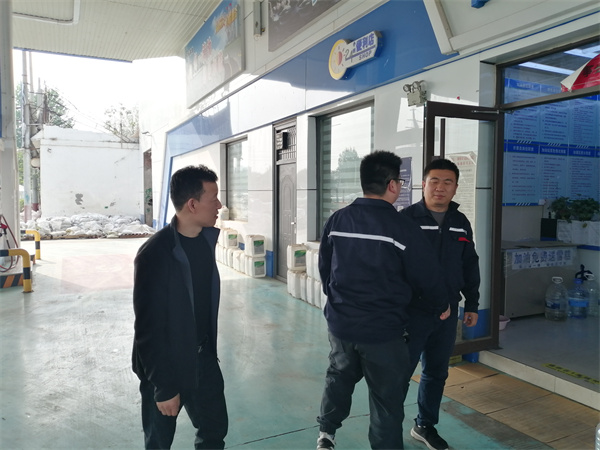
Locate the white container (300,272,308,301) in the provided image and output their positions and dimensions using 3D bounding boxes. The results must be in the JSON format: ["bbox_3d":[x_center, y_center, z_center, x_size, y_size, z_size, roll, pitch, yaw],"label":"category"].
[{"bbox_3d":[0.154,0.898,6.499,0.250,0.370,0.200,-1,4,-27],"label":"white container"}]

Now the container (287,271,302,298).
[{"bbox_3d":[-0.004,0.879,6.779,0.250,0.370,0.210,-1,4,-27],"label":"container"}]

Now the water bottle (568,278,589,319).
[{"bbox_3d":[3.199,0.839,5.154,0.205,0.430,0.205,-2,4,-28],"label":"water bottle"}]

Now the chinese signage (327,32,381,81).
[{"bbox_3d":[0.687,-2.156,5.699,0.085,0.500,1.085,-2,4,-28],"label":"chinese signage"}]

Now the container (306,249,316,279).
[{"bbox_3d":[0.269,0.546,6.336,0.260,0.370,0.220,-2,4,-28],"label":"container"}]

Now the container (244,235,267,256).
[{"bbox_3d":[-0.806,0.404,8.489,0.270,0.370,0.270,-2,4,-28],"label":"container"}]

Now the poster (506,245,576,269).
[{"bbox_3d":[2.804,0.384,5.222,1.200,0.220,0.012,-1,4,-27],"label":"poster"}]

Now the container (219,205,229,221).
[{"bbox_3d":[-1.747,-0.273,10.536,0.170,0.320,0.190,-1,4,-27],"label":"container"}]

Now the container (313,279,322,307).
[{"bbox_3d":[0.341,0.926,6.189,0.260,0.370,0.220,-2,4,-28],"label":"container"}]

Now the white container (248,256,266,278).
[{"bbox_3d":[-0.788,0.774,8.489,0.270,0.370,0.240,-2,4,-28],"label":"white container"}]

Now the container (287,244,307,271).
[{"bbox_3d":[-0.035,0.497,7.079,0.270,0.370,0.220,-2,4,-26],"label":"container"}]

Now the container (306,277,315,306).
[{"bbox_3d":[0.256,0.912,6.303,0.250,0.370,0.200,-1,4,-27],"label":"container"}]

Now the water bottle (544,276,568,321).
[{"bbox_3d":[2.945,0.833,5.150,0.255,0.460,0.255,-1,4,-27],"label":"water bottle"}]

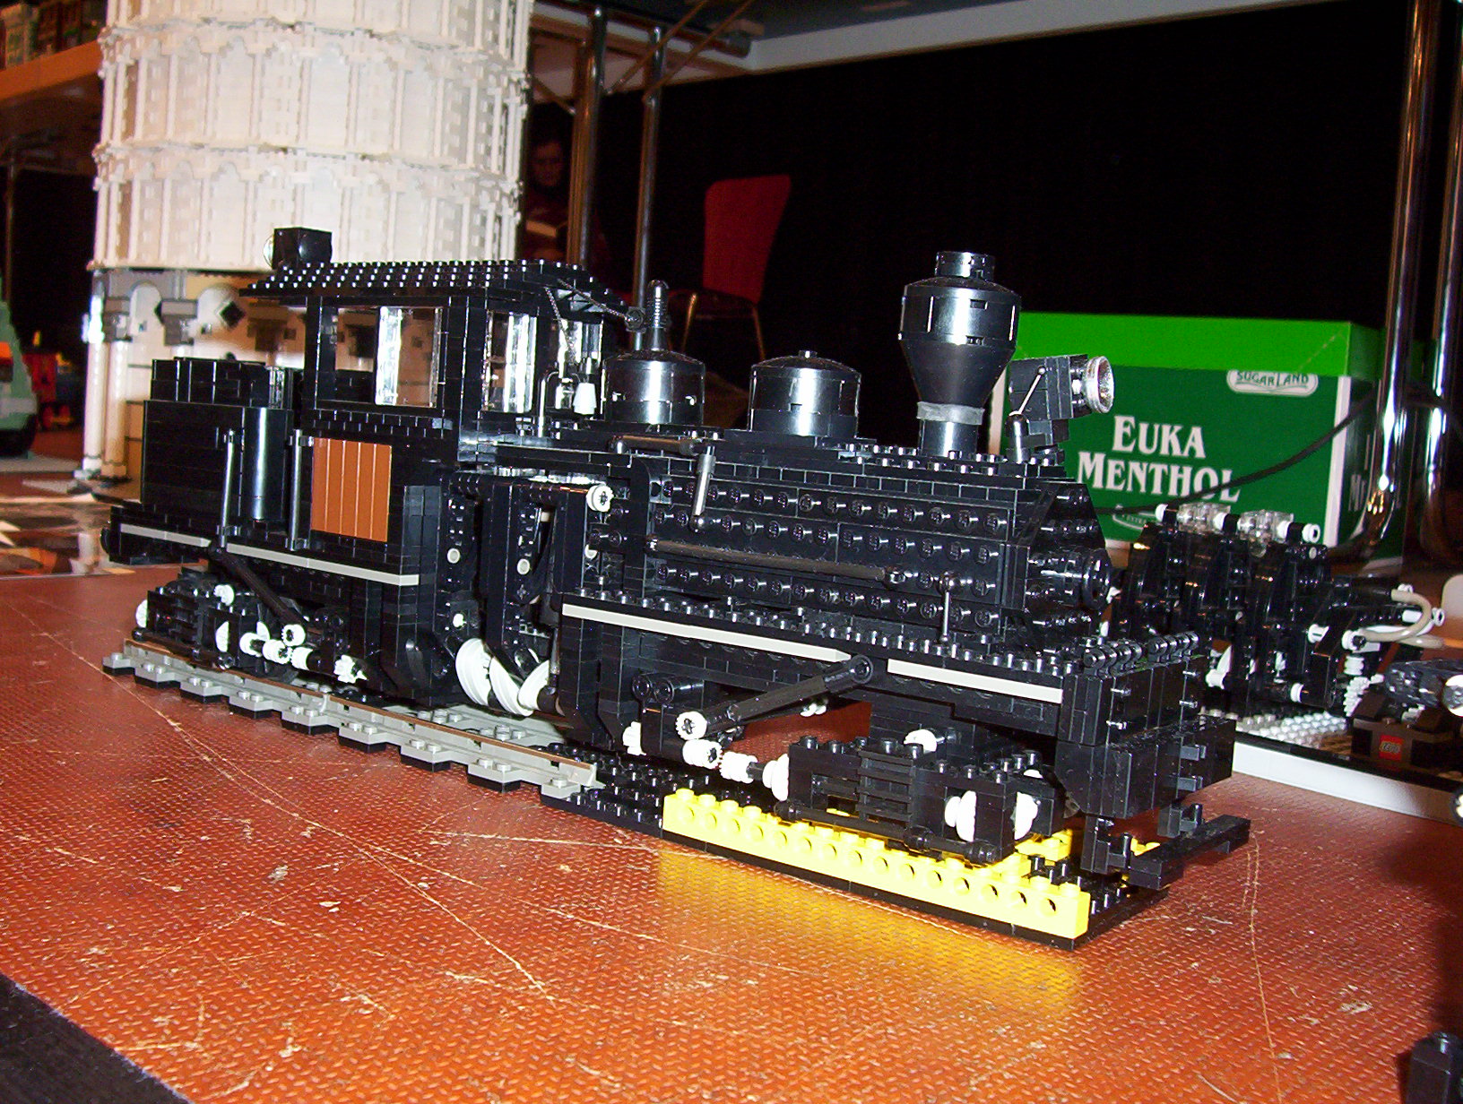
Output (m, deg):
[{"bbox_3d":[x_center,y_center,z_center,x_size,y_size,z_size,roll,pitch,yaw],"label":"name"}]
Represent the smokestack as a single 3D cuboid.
[{"bbox_3d":[0.061,-0.053,0.487,0.032,0.055,0.032,3,6,0],"label":"smokestack"}]

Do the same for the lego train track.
[{"bbox_3d":[-0.065,0.064,0.598,0.429,0.015,0.061,8,8,39],"label":"lego train track"}]

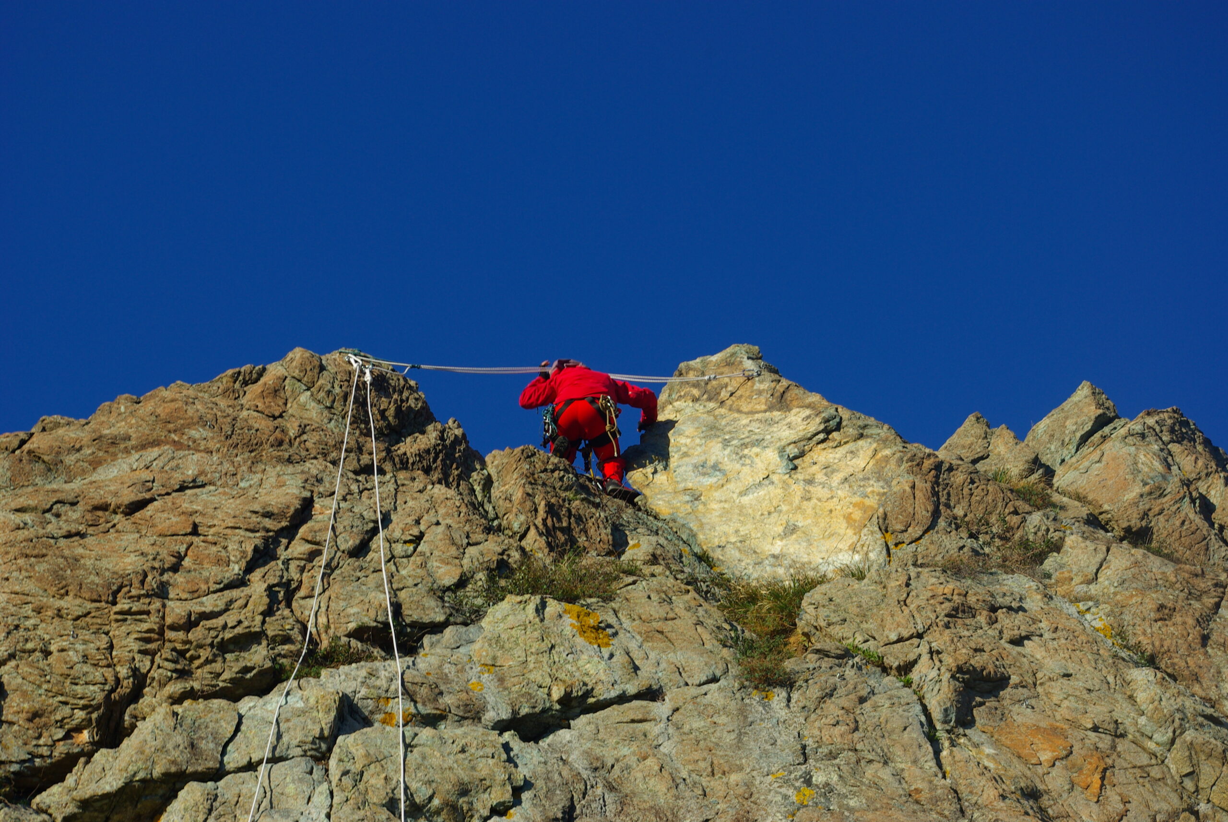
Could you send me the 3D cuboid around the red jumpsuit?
[{"bbox_3d":[-0.179,0.065,19.000,0.920,1.150,0.780,4,-30,-7],"label":"red jumpsuit"}]

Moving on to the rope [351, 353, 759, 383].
[{"bbox_3d":[-0.398,-0.289,19.200,2.800,0.200,0.250,0,-30,0],"label":"rope"}]

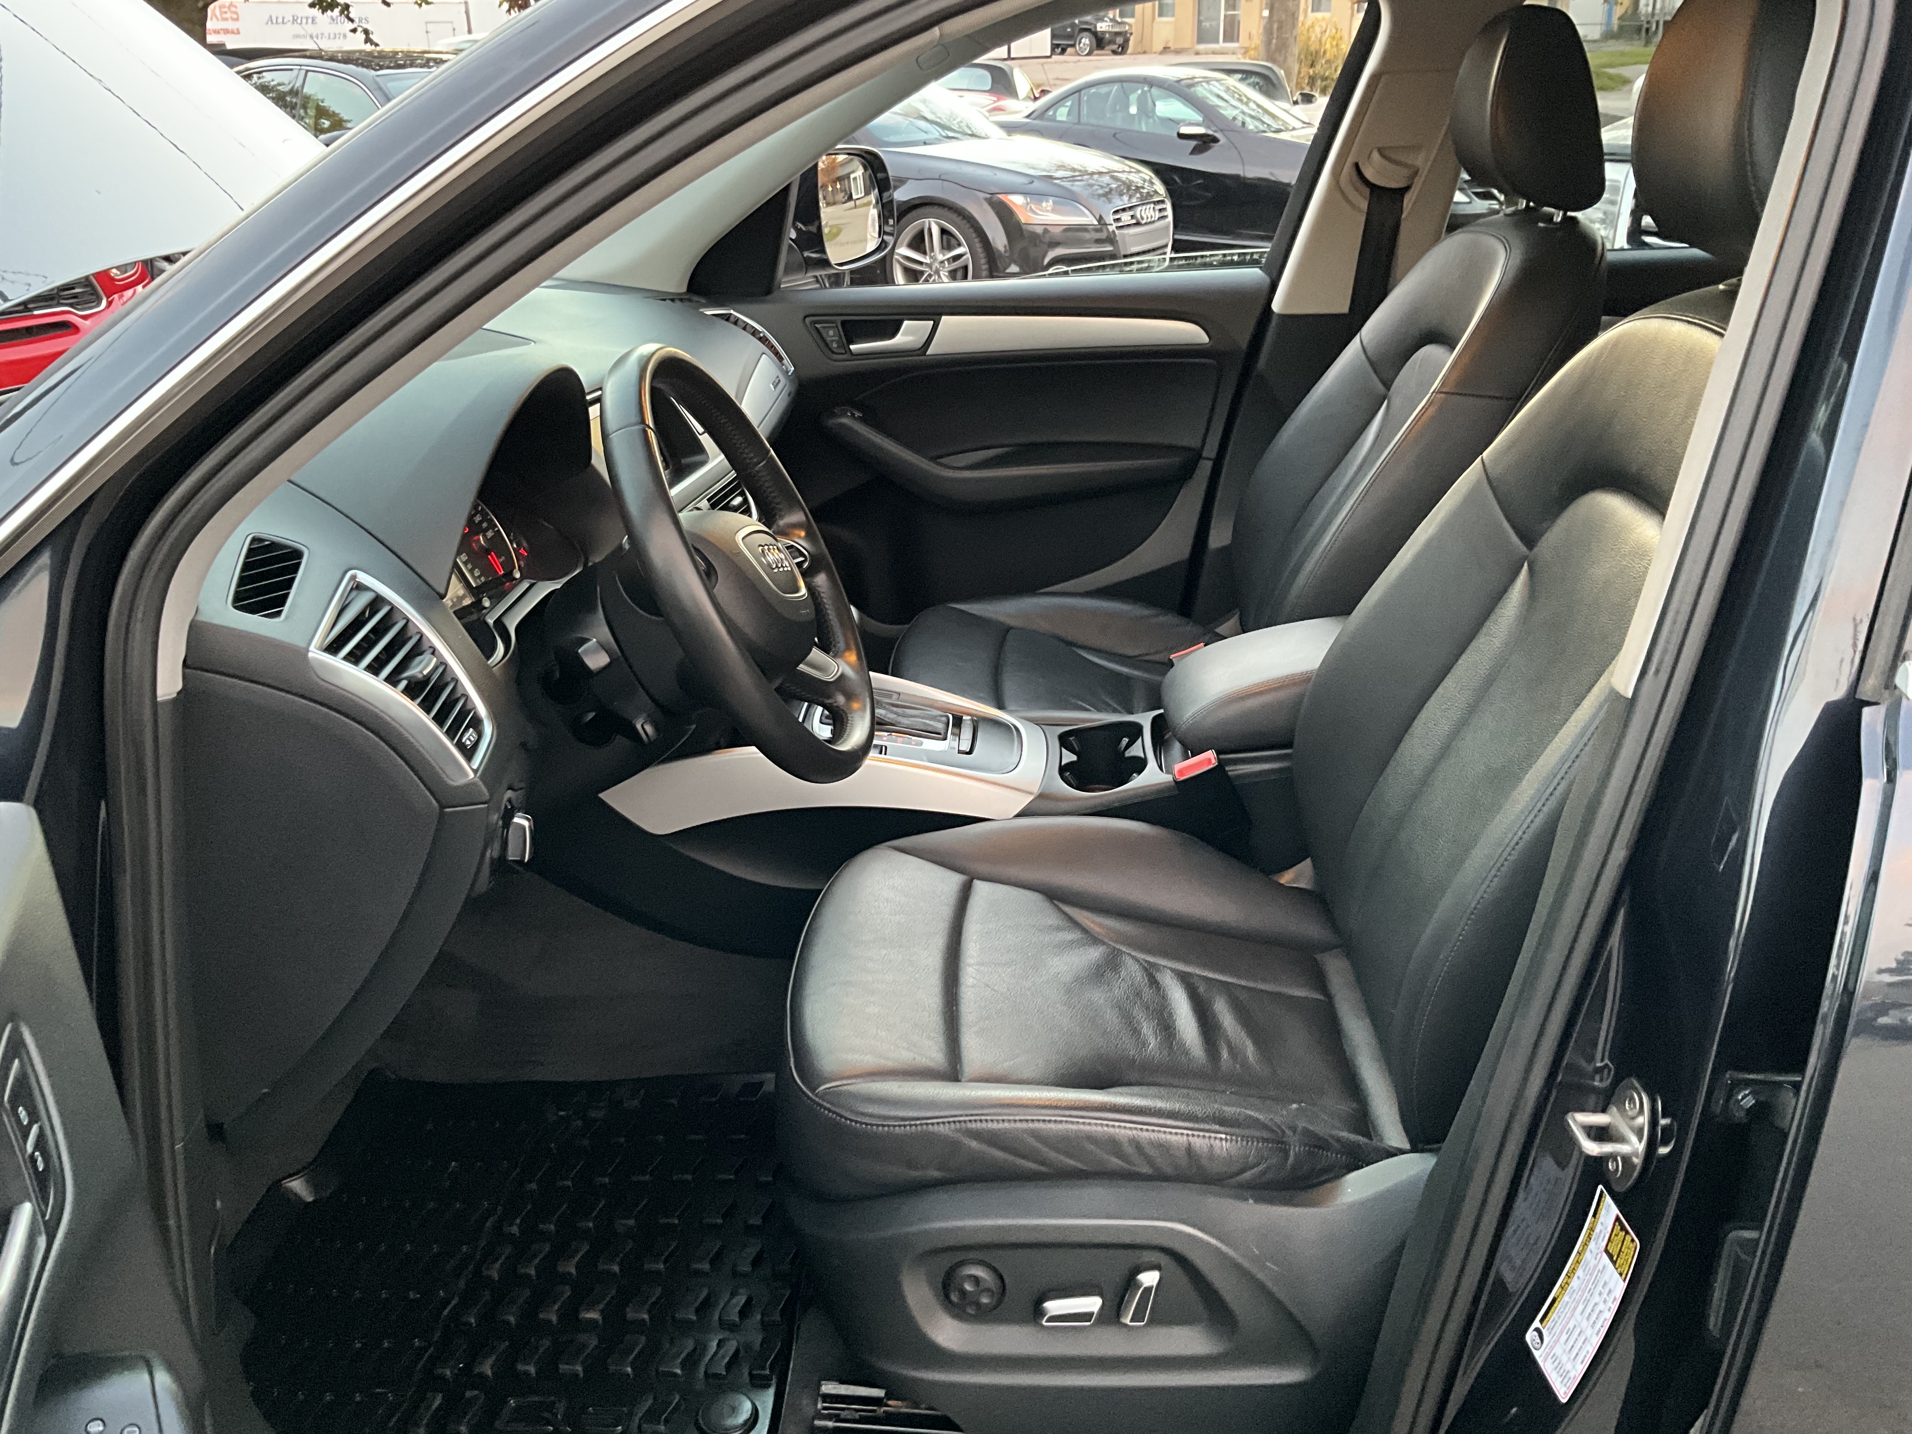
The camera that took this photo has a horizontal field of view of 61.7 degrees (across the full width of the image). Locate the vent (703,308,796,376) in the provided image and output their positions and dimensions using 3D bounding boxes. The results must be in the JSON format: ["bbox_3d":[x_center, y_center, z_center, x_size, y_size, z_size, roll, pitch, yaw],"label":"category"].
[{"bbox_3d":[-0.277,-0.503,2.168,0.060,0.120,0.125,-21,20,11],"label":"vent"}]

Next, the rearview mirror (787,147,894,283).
[{"bbox_3d":[-0.171,-0.757,2.399,0.150,0.185,0.220,8,24,19],"label":"rearview mirror"}]

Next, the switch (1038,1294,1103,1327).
[{"bbox_3d":[0.082,0.421,1.144,0.046,0.018,0.020,1,14,3],"label":"switch"}]

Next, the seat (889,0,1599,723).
[{"bbox_3d":[0.315,-0.313,1.939,0.830,1.000,0.540,1,22,3],"label":"seat"}]

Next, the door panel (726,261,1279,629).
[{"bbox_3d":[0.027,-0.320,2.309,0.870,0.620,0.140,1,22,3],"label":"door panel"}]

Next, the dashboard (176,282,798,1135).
[{"bbox_3d":[-0.467,-0.191,1.630,0.520,0.450,1.460,1,22,3],"label":"dashboard"}]

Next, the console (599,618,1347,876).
[{"bbox_3d":[0.077,0.036,1.695,0.900,0.280,0.270,1,22,3],"label":"console"}]

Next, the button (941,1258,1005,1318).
[{"bbox_3d":[0.012,0.408,1.143,0.043,0.043,0.016,1,14,3],"label":"button"}]

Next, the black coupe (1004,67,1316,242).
[{"bbox_3d":[1.850,-4.246,12.203,4.200,1.310,1.800,14,26,30],"label":"black coupe"}]

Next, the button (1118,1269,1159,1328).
[{"bbox_3d":[0.136,0.428,1.181,0.021,0.042,0.016,14,23,-2],"label":"button"}]

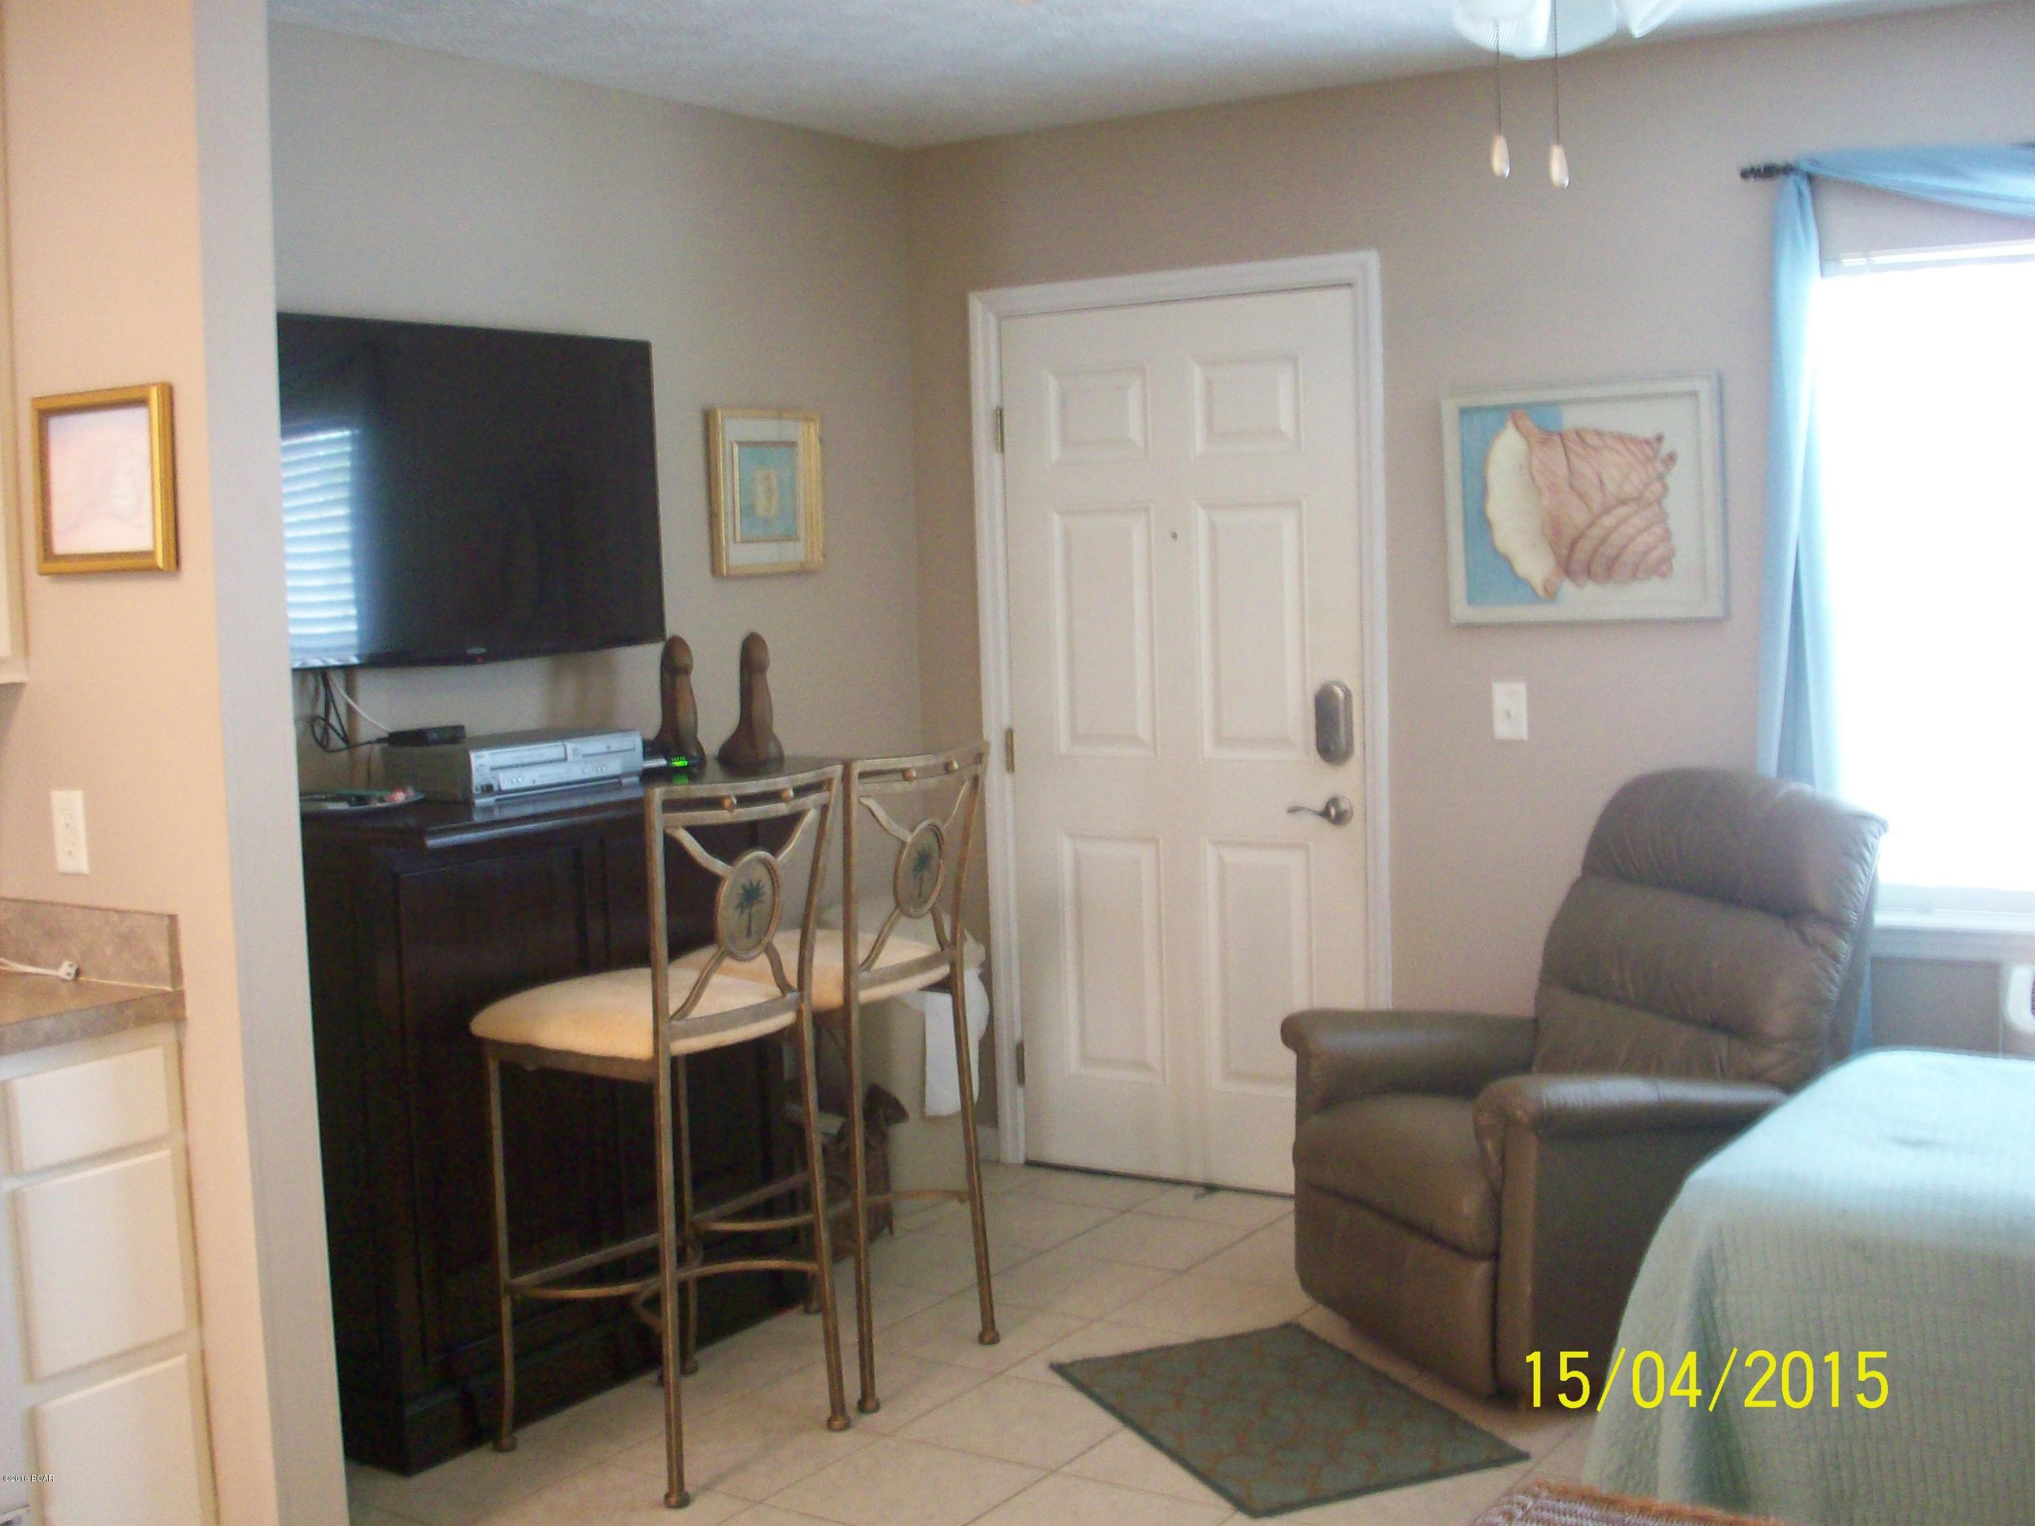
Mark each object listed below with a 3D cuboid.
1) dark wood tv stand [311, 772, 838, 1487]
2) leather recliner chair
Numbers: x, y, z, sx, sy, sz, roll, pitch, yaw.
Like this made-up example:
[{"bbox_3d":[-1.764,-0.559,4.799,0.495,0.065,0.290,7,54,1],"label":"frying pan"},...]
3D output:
[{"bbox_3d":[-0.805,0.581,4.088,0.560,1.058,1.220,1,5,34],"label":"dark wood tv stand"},{"bbox_3d":[1.042,0.554,4.016,0.870,1.020,0.798,-3,5,-22],"label":"leather recliner chair"}]

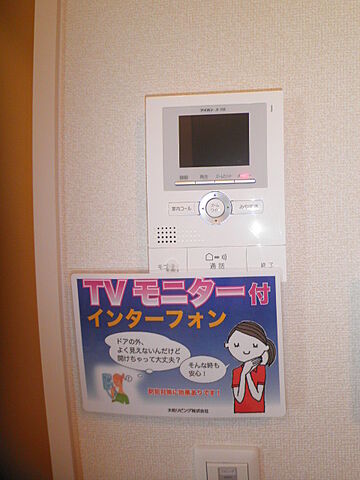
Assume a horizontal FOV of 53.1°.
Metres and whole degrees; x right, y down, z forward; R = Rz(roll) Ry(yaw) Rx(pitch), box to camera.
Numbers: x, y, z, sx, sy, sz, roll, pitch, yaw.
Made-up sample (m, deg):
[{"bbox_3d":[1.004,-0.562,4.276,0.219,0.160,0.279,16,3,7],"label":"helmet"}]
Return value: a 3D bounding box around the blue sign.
[{"bbox_3d":[-0.004,0.108,0.370,0.216,0.154,0.004,0,6,10],"label":"blue sign"}]

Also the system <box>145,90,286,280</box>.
[{"bbox_3d":[0.037,-0.052,0.372,0.136,0.187,0.028,-1,2,6],"label":"system"}]

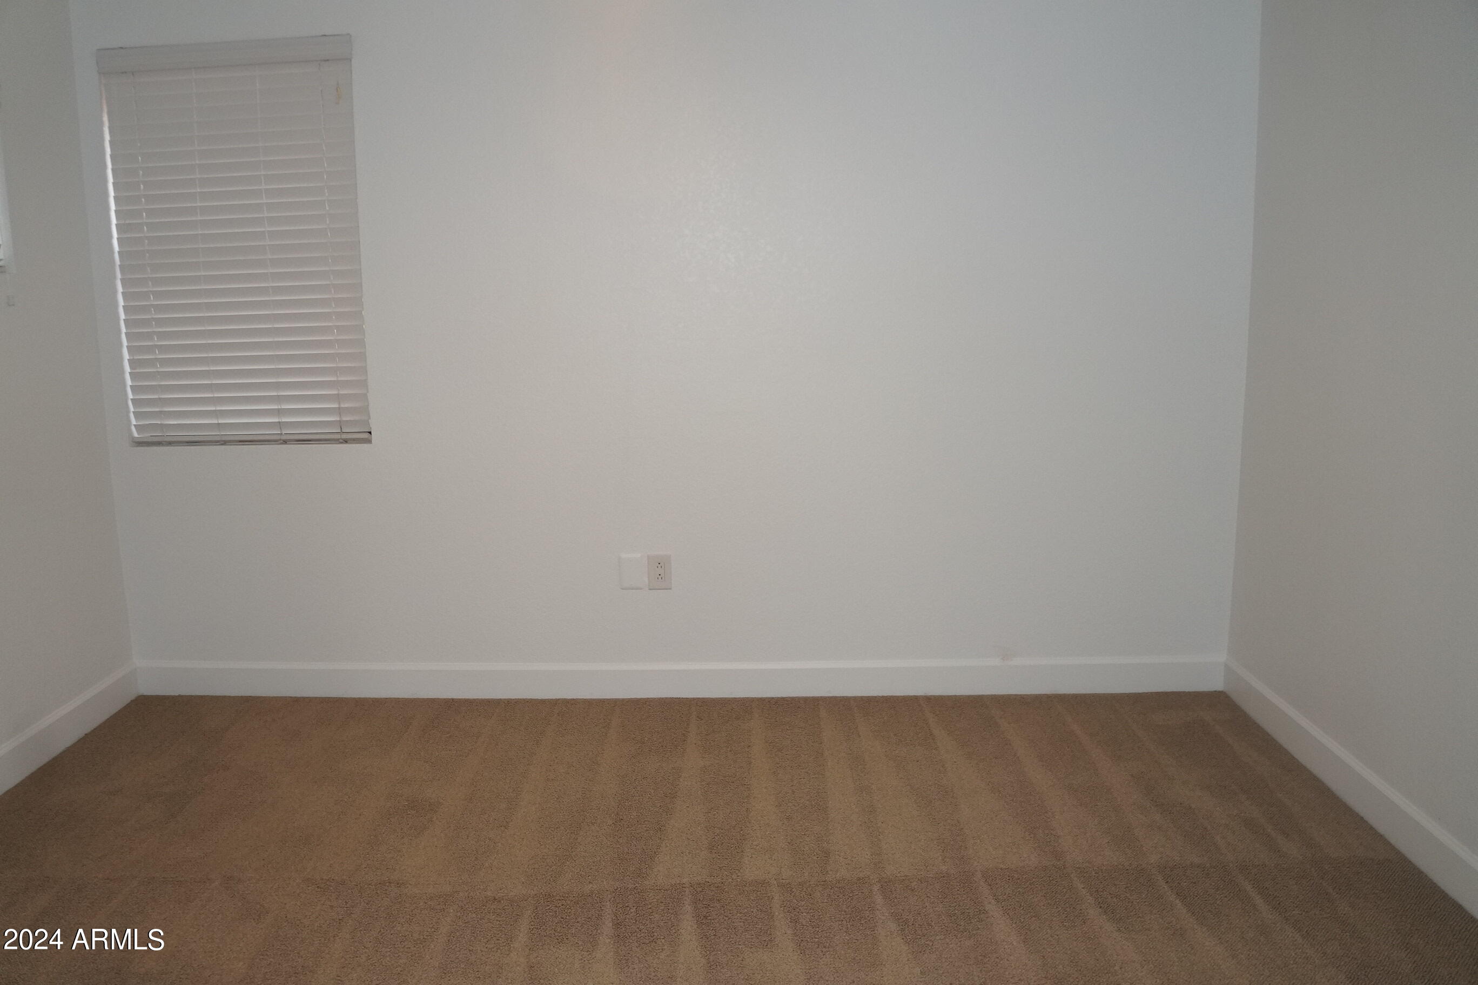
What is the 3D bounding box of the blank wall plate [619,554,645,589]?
[{"bbox_3d":[-0.343,0.257,3.553,0.081,0.117,0.009,-1,10,2],"label":"blank wall plate"}]

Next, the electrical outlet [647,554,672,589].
[{"bbox_3d":[-0.253,0.257,3.550,0.075,0.118,0.009,-1,10,2],"label":"electrical outlet"}]

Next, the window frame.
[{"bbox_3d":[-1.546,-0.749,3.419,0.775,1.216,0.070,-1,10,2],"label":"window frame"}]

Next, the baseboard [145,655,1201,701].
[{"bbox_3d":[-0.215,0.606,3.606,3.550,0.127,0.016,-1,10,2],"label":"baseboard"}]

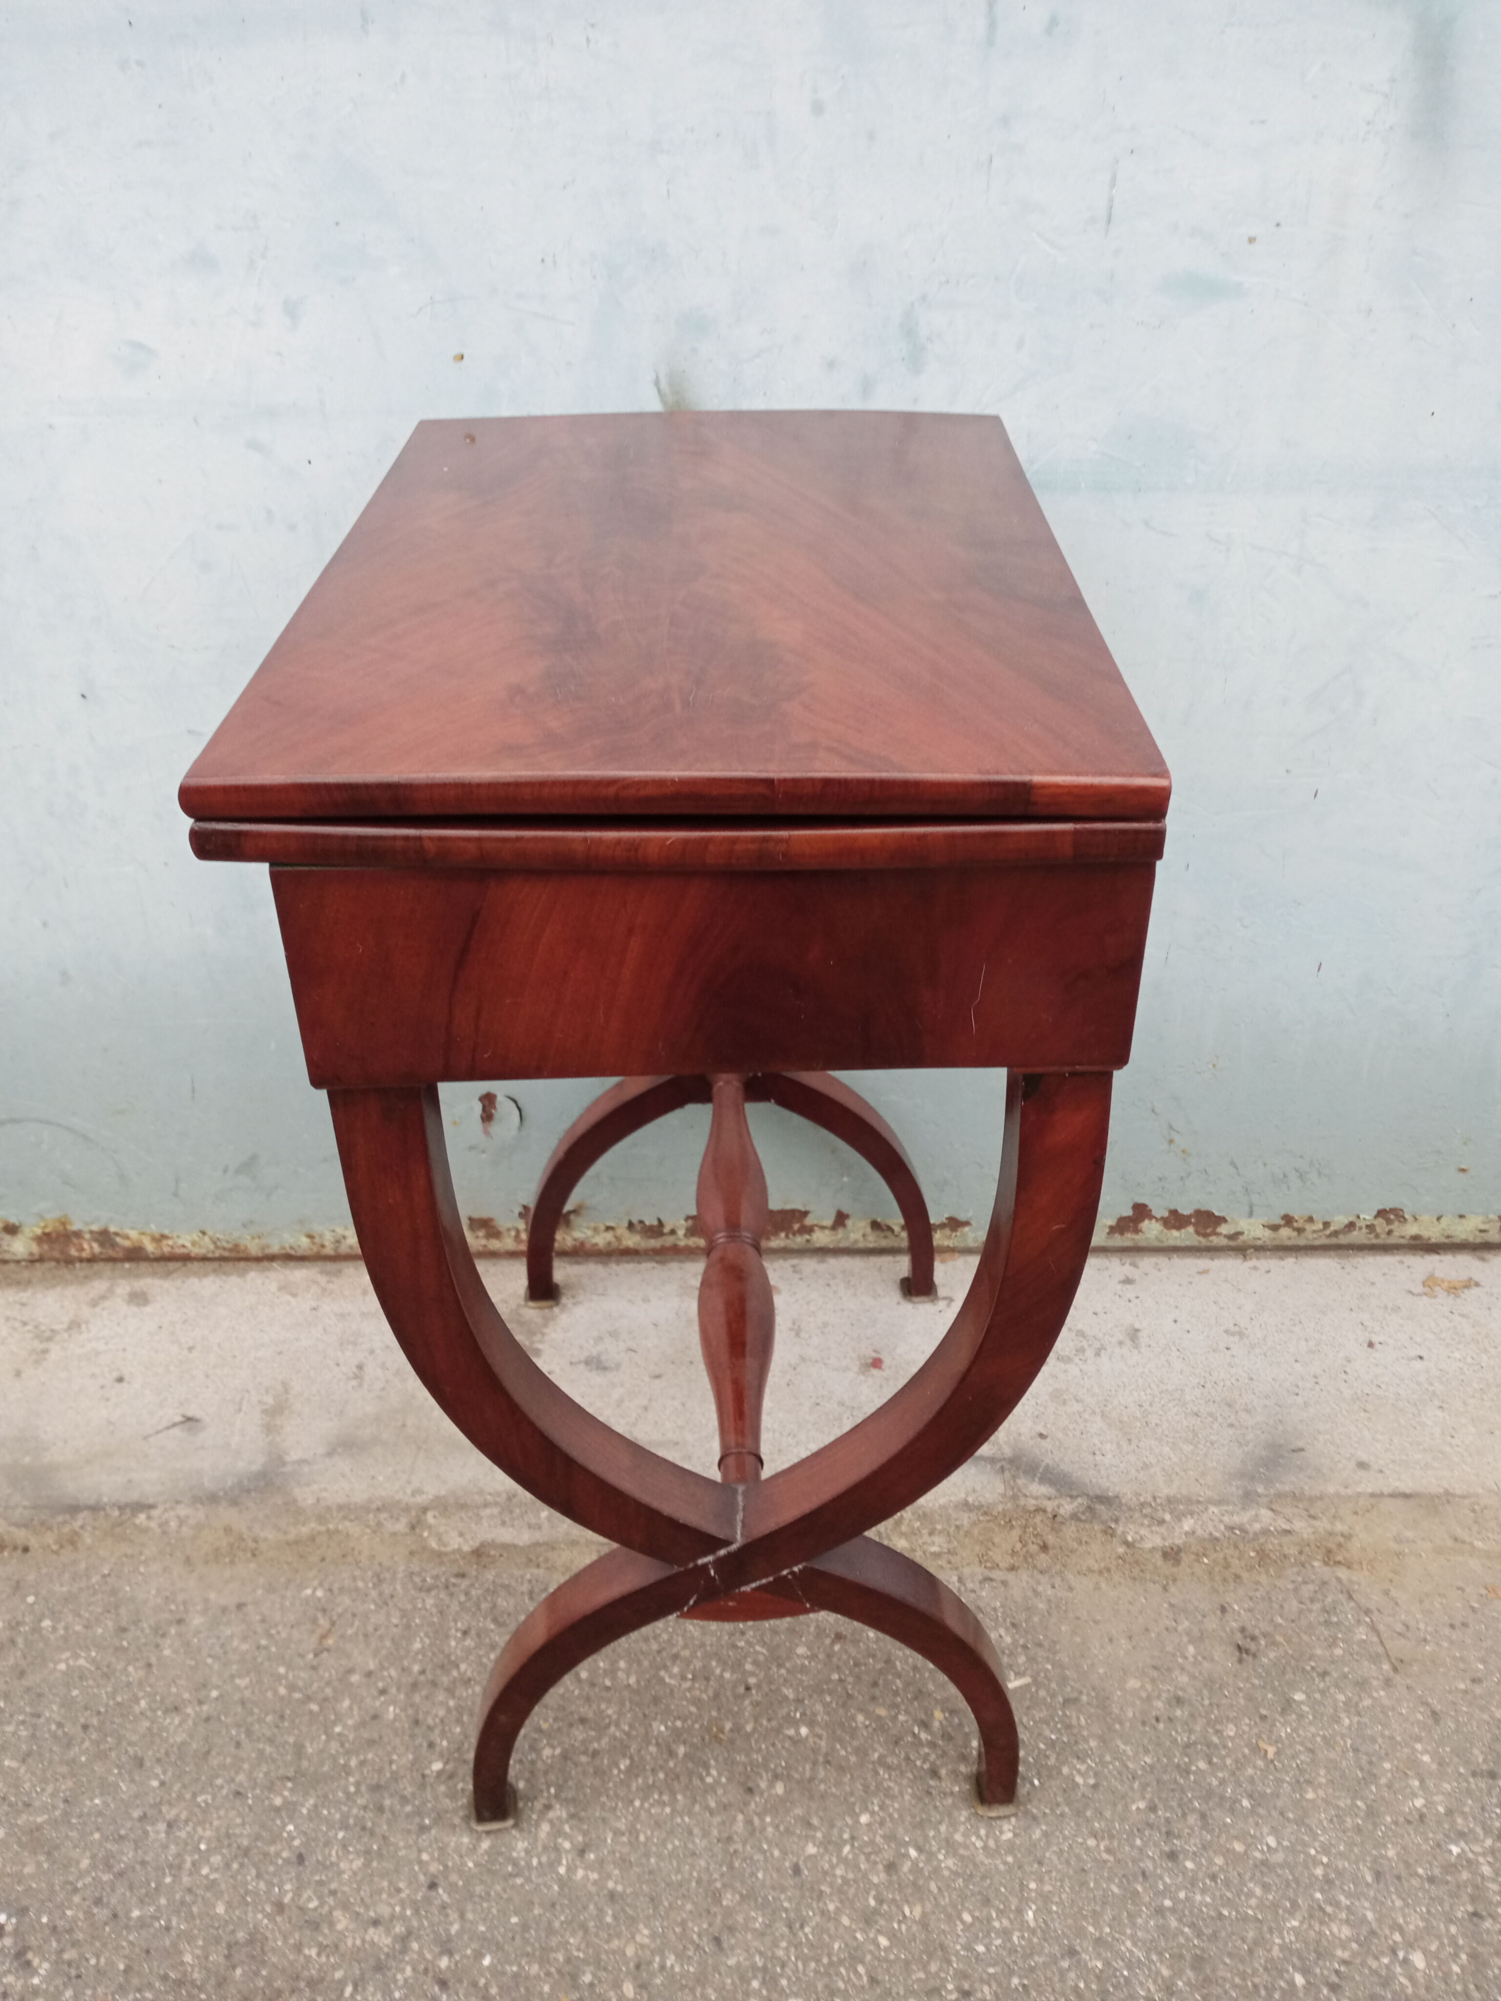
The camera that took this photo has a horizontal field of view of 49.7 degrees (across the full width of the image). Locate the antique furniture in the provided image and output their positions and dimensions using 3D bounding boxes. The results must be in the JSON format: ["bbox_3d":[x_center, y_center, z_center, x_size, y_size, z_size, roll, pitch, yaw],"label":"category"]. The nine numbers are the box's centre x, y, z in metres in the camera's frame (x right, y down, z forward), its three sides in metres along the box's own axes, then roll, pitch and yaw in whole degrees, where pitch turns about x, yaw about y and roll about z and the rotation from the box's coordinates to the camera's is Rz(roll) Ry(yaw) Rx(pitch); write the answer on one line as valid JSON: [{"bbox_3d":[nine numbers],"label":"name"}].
[{"bbox_3d":[-0.025,0.079,1.071,0.395,0.765,0.555,-1,34,0],"label":"antique furniture"}]

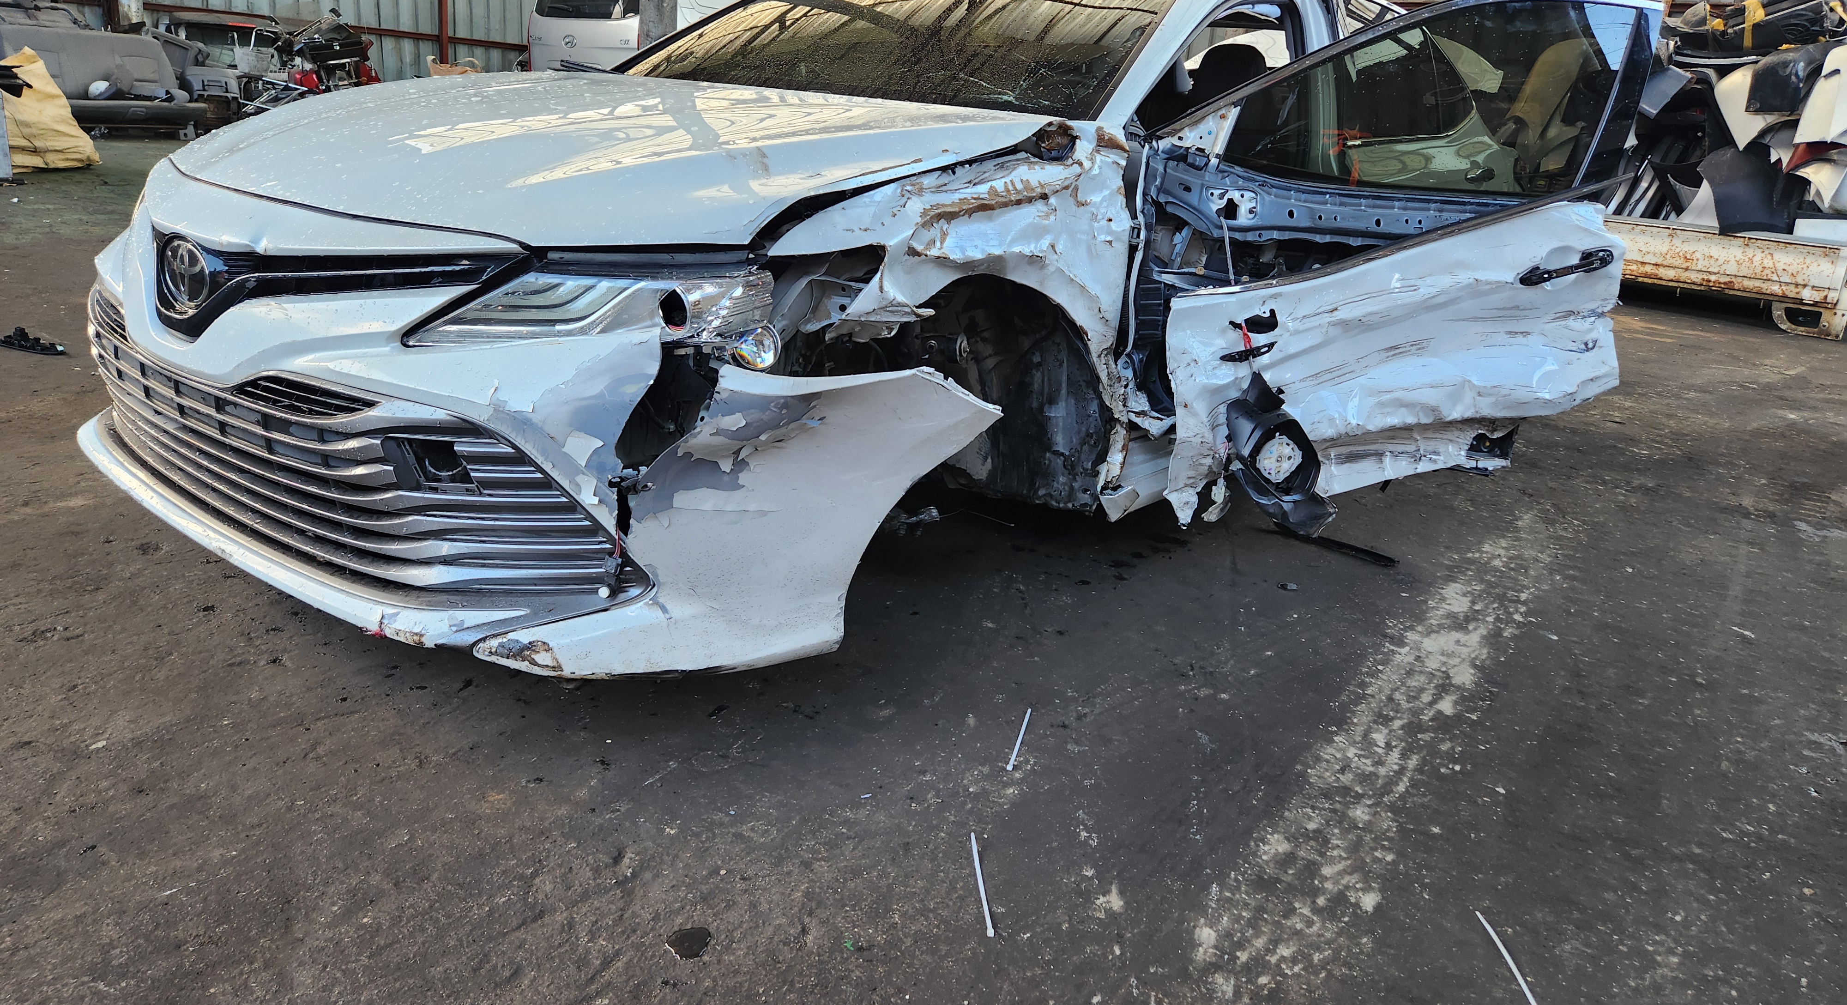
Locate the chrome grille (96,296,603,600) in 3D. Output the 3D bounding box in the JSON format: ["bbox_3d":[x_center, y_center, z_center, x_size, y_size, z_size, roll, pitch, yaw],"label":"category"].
[{"bbox_3d":[-1.083,-0.144,2.113,1.420,0.310,0.330,19,22,38],"label":"chrome grille"}]

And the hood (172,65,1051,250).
[{"bbox_3d":[-0.699,-0.690,2.350,1.560,0.290,1.130,19,22,38],"label":"hood"}]

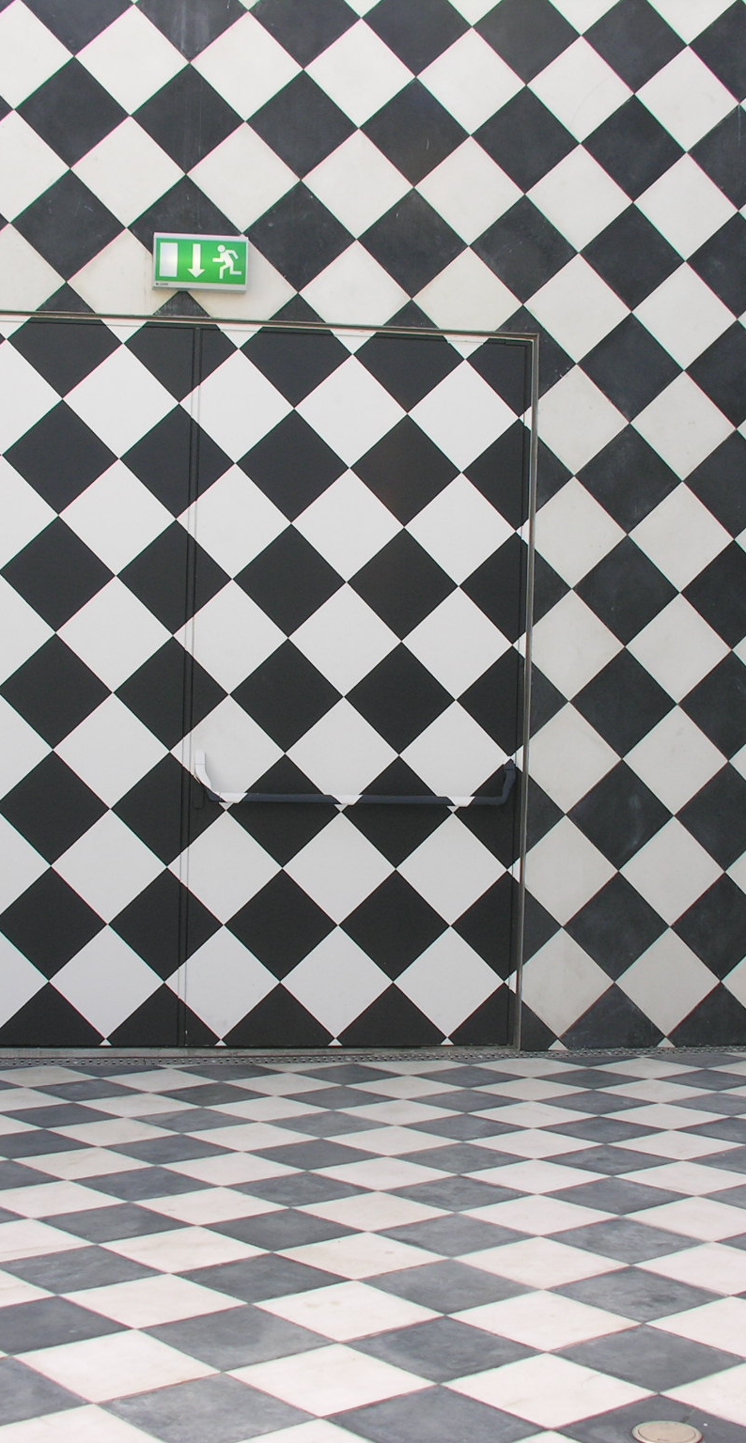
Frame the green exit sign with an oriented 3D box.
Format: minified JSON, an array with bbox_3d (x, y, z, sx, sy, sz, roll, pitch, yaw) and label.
[{"bbox_3d":[-0.619,-1.653,7.009,0.336,0.200,0.060,1,1,-8],"label":"green exit sign"}]

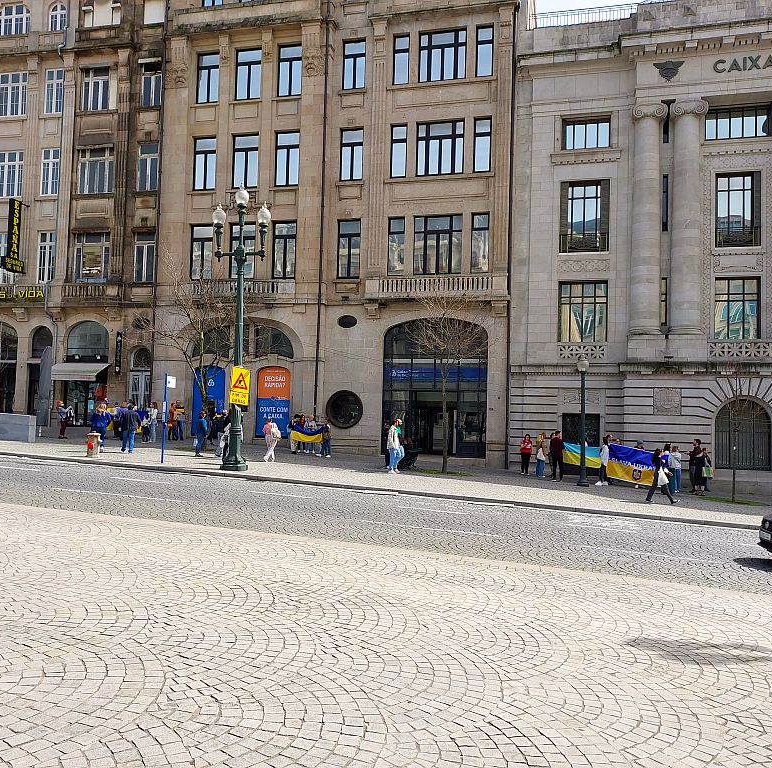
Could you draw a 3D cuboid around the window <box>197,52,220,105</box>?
[{"bbox_3d":[-8.367,-14.470,39.231,1.134,2.425,0.200,1,-3,15],"label":"window"}]

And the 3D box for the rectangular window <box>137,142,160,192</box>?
[{"bbox_3d":[-11.389,-10.397,39.829,1.121,2.364,0.200,1,-3,15],"label":"rectangular window"}]

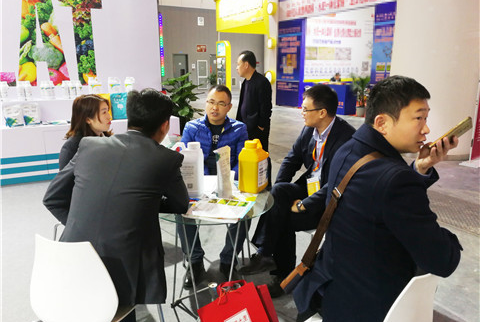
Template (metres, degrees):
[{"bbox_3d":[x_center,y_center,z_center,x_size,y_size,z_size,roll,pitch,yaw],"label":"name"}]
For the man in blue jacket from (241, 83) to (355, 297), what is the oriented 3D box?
[{"bbox_3d":[0.400,0.195,2.459,0.780,1.360,0.530,-7,15,-26],"label":"man in blue jacket"}]

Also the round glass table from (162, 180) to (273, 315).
[{"bbox_3d":[-0.186,0.569,2.393,0.795,0.700,0.795,0,15,0],"label":"round glass table"}]

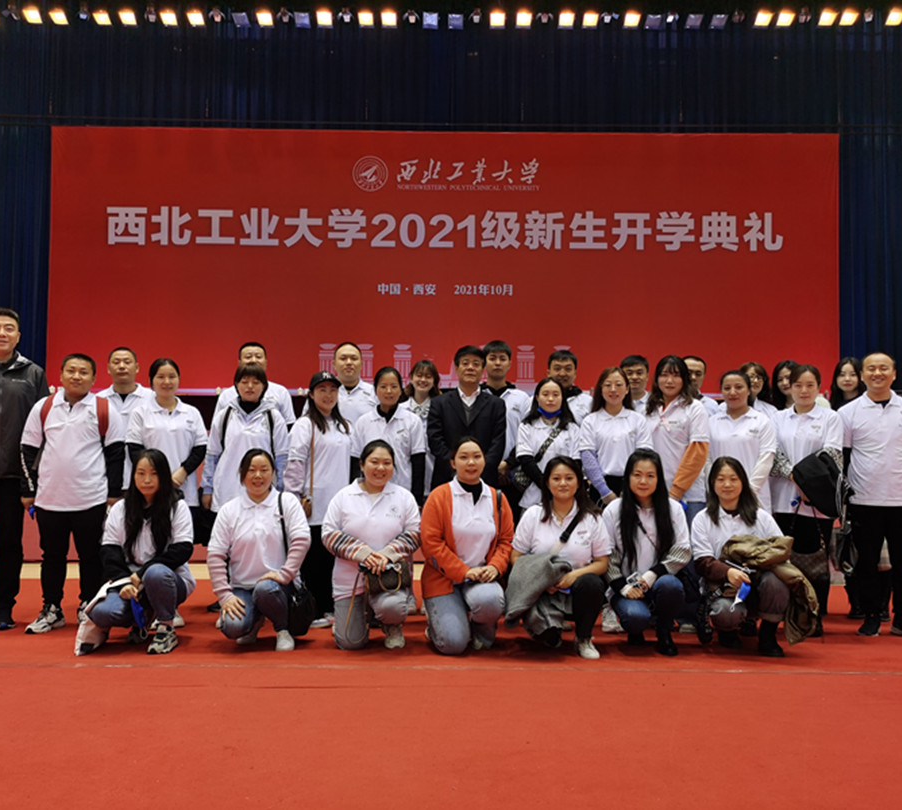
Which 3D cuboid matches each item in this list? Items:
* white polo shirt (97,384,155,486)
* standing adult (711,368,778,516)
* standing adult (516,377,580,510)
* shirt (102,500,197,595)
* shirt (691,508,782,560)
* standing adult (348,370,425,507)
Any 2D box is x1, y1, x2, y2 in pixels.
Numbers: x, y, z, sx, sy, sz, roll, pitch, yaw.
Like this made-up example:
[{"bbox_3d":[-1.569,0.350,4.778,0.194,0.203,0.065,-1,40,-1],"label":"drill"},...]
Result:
[{"bbox_3d":[-2.138,0.206,5.500,0.490,0.692,0.280,1,-1,-13],"label":"white polo shirt"},{"bbox_3d":[1.753,0.570,5.050,0.440,1.550,0.310,0,-1,18],"label":"standing adult"},{"bbox_3d":[0.617,0.586,5.382,0.450,1.537,0.340,1,-1,4],"label":"standing adult"},{"bbox_3d":[-1.654,0.779,4.620,0.490,0.521,0.370,1,-1,-11],"label":"shirt"},{"bbox_3d":[1.585,0.799,4.660,0.490,0.476,0.330,0,-1,10],"label":"shirt"},{"bbox_3d":[-0.398,0.550,5.232,0.480,1.580,0.310,1,-1,-3],"label":"standing adult"}]

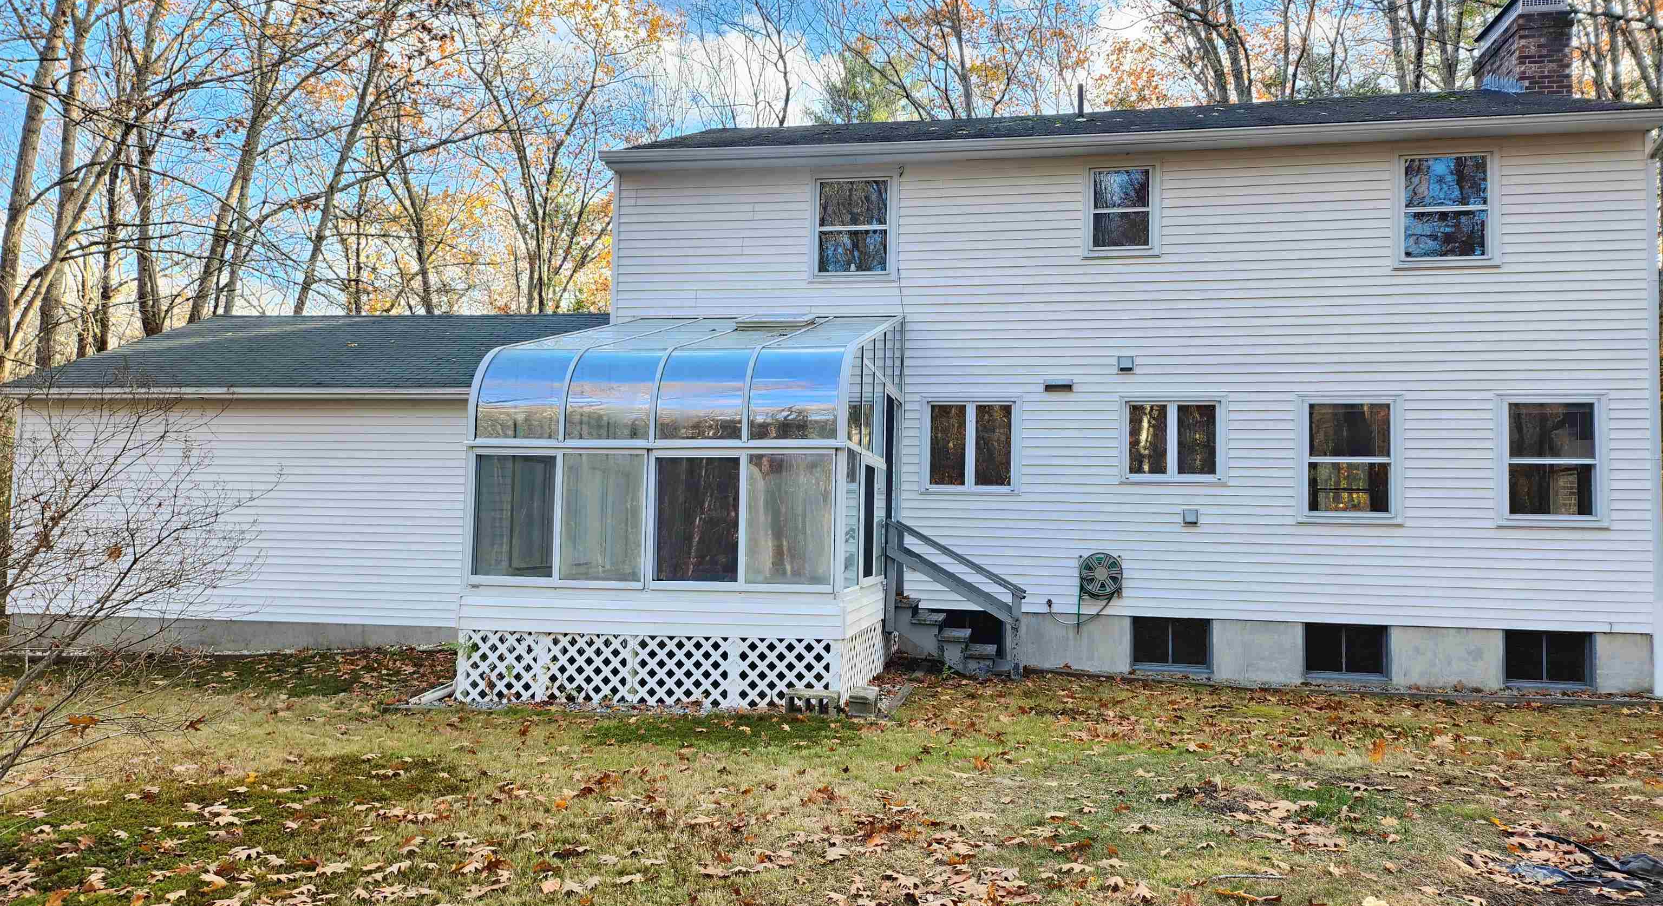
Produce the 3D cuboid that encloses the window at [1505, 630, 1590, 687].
[{"bbox_3d":[7.353,2.119,11.841,0.816,0.592,0.100,0,-4,10],"label":"window"}]

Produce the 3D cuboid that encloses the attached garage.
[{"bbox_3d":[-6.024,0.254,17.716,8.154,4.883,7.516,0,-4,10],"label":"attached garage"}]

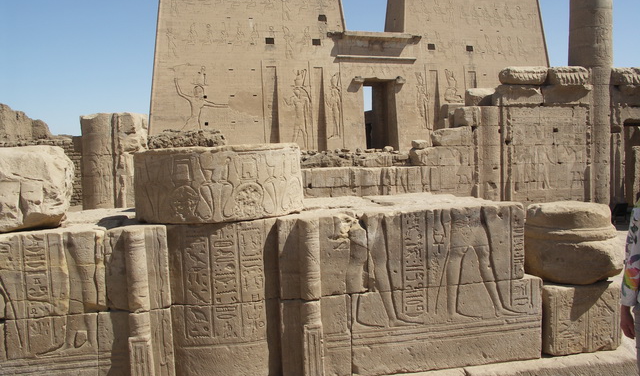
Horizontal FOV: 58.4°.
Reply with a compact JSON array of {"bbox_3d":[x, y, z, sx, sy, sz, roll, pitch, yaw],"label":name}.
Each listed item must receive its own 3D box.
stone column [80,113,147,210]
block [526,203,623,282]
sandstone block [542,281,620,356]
[{"bbox_3d":[-4.676,-0.523,13.008,1.350,2.329,0.972,-2,4,-11],"label":"stone column"},{"bbox_3d":[1.748,0.368,3.984,0.634,0.481,0.614,-2,4,-11],"label":"block"},{"bbox_3d":[1.663,0.831,3.941,0.501,0.445,0.491,-2,4,-11],"label":"sandstone block"}]

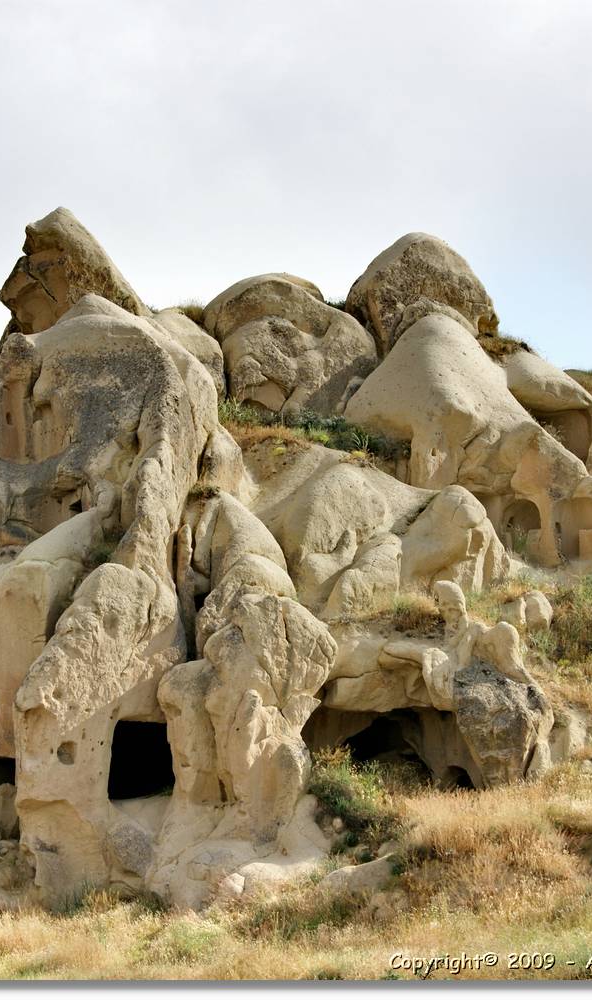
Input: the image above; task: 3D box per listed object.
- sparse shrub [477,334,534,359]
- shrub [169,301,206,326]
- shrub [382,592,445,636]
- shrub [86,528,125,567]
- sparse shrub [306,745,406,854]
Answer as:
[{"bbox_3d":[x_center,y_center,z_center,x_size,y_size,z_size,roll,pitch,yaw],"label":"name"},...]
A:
[{"bbox_3d":[5.874,-4.301,70.000,1.608,0.722,1.286,0,-6,0],"label":"sparse shrub"},{"bbox_3d":[-2.933,-5.087,68.000,0.988,0.670,0.791,0,-6,0],"label":"shrub"},{"bbox_3d":[2.780,2.684,59.000,1.494,1.051,1.195,0,-6,0],"label":"shrub"},{"bbox_3d":[-4.661,1.159,61.000,1.001,0.951,0.801,0,-6,0],"label":"shrub"},{"bbox_3d":[1.341,6.603,55.000,2.140,2.321,1.712,0,-6,0],"label":"sparse shrub"}]

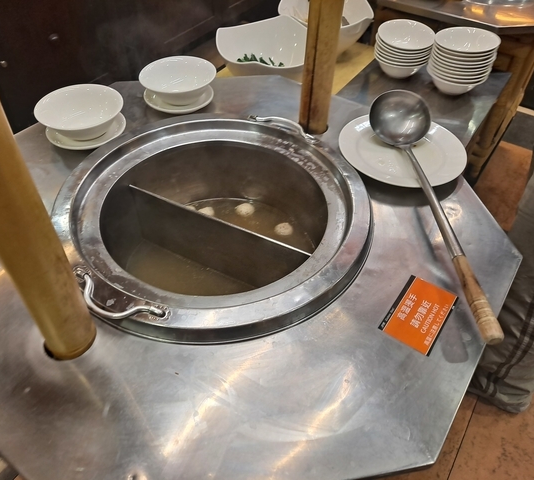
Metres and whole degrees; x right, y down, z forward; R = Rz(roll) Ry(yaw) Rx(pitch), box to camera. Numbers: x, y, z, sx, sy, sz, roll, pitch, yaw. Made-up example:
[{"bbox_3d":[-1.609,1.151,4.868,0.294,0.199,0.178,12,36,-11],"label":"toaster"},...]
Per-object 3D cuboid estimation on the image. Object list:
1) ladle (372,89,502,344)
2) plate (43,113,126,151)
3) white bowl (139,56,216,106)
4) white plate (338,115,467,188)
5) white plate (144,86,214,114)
[{"bbox_3d":[0.267,-0.085,0.711,0.119,0.079,0.549,0,43,-2],"label":"ladle"},{"bbox_3d":[-0.354,-0.215,0.882,0.151,0.020,0.151,1,47,-1],"label":"plate"},{"bbox_3d":[-0.187,-0.329,0.953,0.161,0.060,0.161,1,47,-1],"label":"white bowl"},{"bbox_3d":[0.260,-0.170,0.859,0.240,0.025,0.240,2,47,0],"label":"white plate"},{"bbox_3d":[-0.191,-0.309,0.976,0.151,0.020,0.151,1,47,-1],"label":"white plate"}]

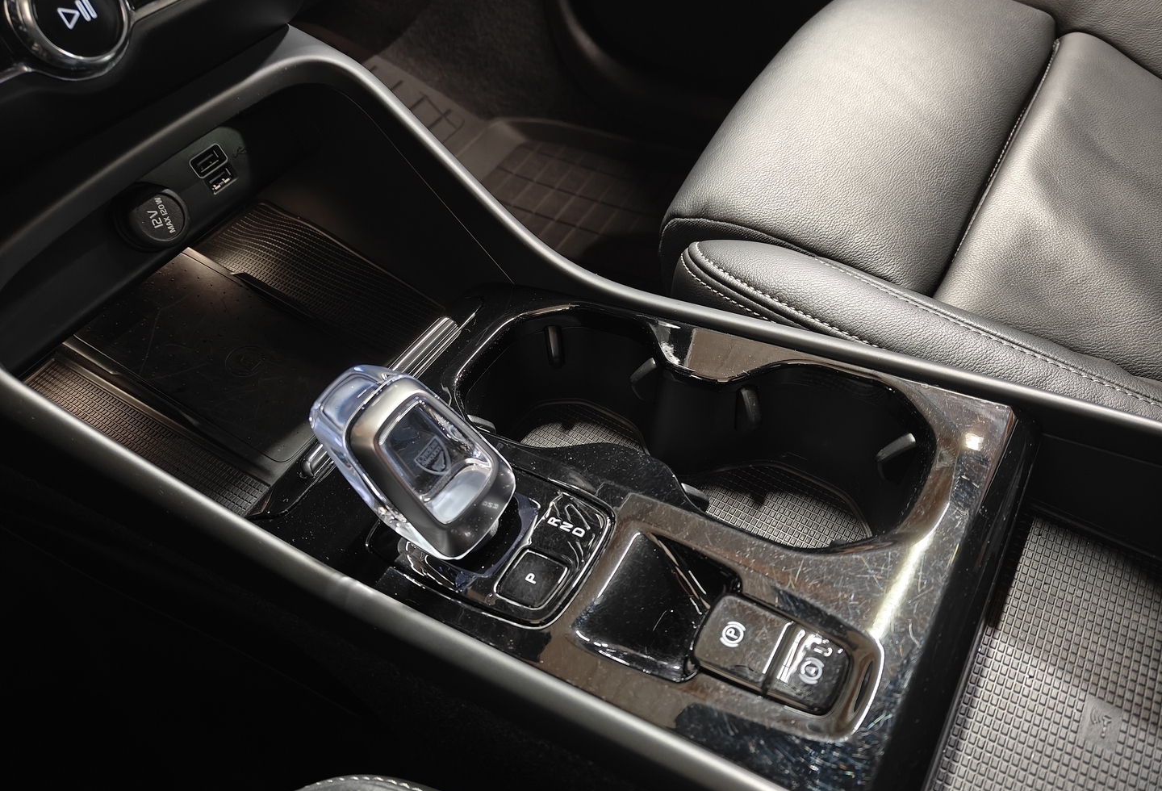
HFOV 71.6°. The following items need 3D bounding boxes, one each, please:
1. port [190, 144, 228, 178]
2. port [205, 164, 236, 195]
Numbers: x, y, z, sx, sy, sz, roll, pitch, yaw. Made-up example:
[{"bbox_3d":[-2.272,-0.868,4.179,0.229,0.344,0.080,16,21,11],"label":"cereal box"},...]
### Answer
[{"bbox_3d":[-0.217,-0.135,0.466,0.010,0.011,0.021,8,47,40],"label":"port"},{"bbox_3d":[-0.213,-0.127,0.472,0.010,0.011,0.018,8,47,40],"label":"port"}]

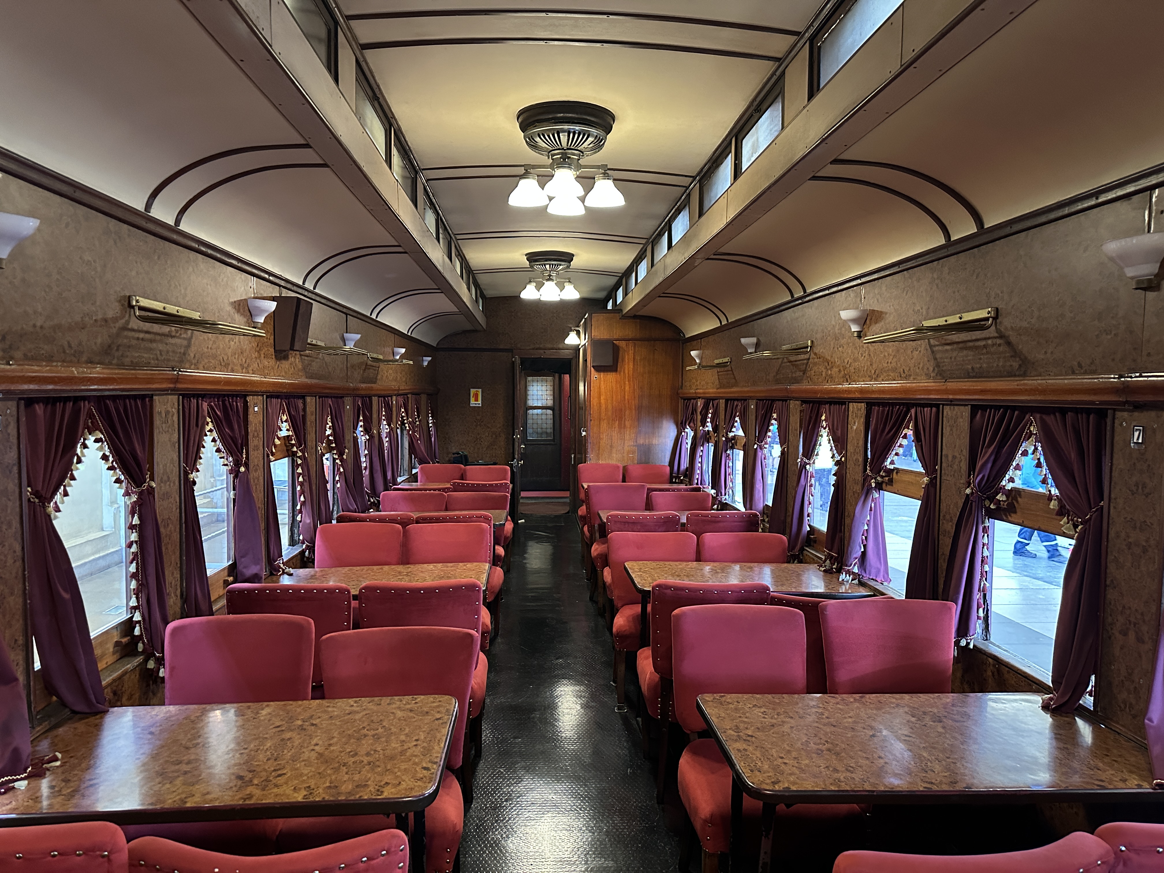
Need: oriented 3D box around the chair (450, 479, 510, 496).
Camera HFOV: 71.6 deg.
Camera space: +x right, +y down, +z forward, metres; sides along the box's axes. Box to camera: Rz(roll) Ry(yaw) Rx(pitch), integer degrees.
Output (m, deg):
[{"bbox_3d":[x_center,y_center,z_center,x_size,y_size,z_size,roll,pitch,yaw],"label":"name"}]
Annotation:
[{"bbox_3d":[-0.878,0.803,7.114,0.520,0.875,0.560,0,3,-3],"label":"chair"}]

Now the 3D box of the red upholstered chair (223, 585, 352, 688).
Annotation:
[{"bbox_3d":[-1.143,1.002,3.342,0.510,0.875,0.550,0,3,-3],"label":"red upholstered chair"}]

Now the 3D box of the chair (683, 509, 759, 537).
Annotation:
[{"bbox_3d":[0.885,0.914,5.451,0.486,0.880,0.530,0,3,-3],"label":"chair"}]

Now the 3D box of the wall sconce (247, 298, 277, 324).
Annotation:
[{"bbox_3d":[-1.409,-0.542,3.595,0.095,0.115,0.185,0,3,-3],"label":"wall sconce"}]

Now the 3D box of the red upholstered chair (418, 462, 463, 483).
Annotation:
[{"bbox_3d":[-1.373,0.726,7.746,0.456,0.890,0.525,0,3,-3],"label":"red upholstered chair"}]

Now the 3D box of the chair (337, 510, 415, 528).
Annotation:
[{"bbox_3d":[-1.257,0.904,5.163,0.486,0.880,0.530,0,3,-3],"label":"chair"}]

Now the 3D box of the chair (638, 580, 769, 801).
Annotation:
[{"bbox_3d":[0.460,0.981,3.281,0.447,0.890,0.533,0,3,-3],"label":"chair"}]

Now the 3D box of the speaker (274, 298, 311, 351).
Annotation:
[{"bbox_3d":[-1.417,-0.547,3.975,0.125,0.255,0.210,0,3,-3],"label":"speaker"}]

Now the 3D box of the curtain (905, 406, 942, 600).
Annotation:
[{"bbox_3d":[1.302,0.295,3.112,0.100,0.820,0.260,0,3,-3],"label":"curtain"}]

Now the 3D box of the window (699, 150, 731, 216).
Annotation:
[{"bbox_3d":[0.693,-1.308,4.169,0.049,0.218,0.757,0,3,-3],"label":"window"}]

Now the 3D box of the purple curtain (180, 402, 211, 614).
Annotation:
[{"bbox_3d":[-1.403,0.298,3.000,0.114,0.888,0.285,0,3,-3],"label":"purple curtain"}]

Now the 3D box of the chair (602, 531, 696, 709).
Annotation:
[{"bbox_3d":[0.379,0.944,4.245,0.485,0.845,0.530,0,3,-3],"label":"chair"}]

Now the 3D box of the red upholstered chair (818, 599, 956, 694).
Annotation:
[{"bbox_3d":[1.080,1.045,2.712,0.505,0.875,0.570,0,3,-3],"label":"red upholstered chair"}]

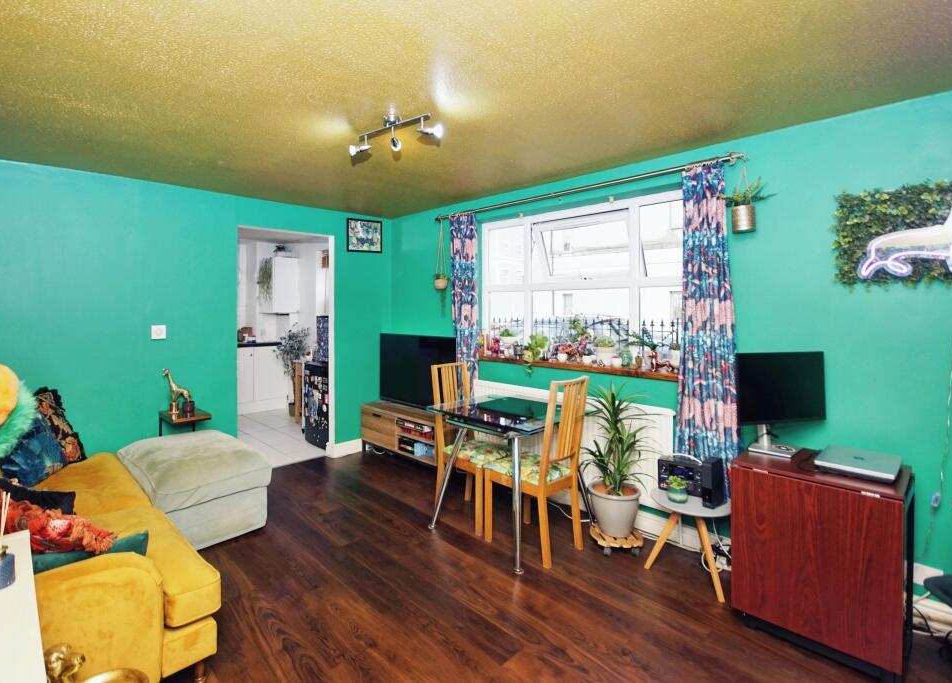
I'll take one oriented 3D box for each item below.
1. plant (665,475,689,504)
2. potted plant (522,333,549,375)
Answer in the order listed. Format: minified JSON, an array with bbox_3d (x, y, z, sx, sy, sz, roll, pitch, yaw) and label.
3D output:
[{"bbox_3d":[1.083,0.788,2.300,0.115,0.145,0.115,2,4,44],"label":"plant"},{"bbox_3d":[0.451,0.101,3.287,0.185,0.310,0.185,0,5,0],"label":"potted plant"}]

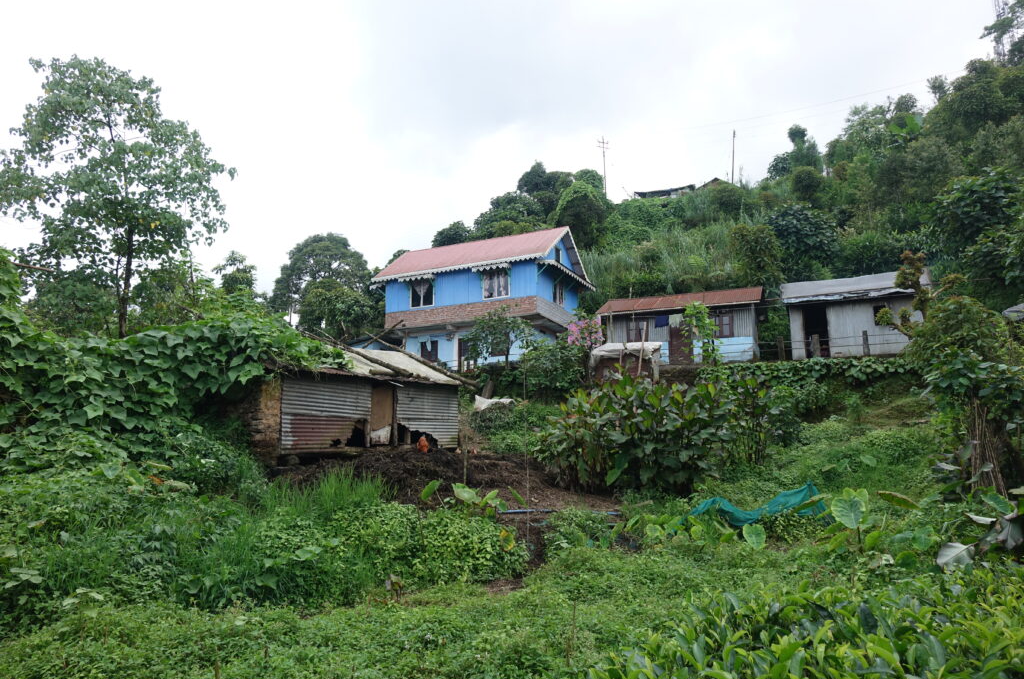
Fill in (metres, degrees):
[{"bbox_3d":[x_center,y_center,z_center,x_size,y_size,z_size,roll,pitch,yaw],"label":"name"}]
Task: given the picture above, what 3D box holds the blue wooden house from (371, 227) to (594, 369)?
[{"bbox_3d":[-1.160,-1.379,30.960,8.350,6.300,6.400,-5,-10,23],"label":"blue wooden house"}]

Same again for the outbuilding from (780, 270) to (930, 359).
[{"bbox_3d":[12.755,-0.740,25.416,4.950,3.150,3.650,-5,-10,20],"label":"outbuilding"}]

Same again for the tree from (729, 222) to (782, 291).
[{"bbox_3d":[11.281,-3.530,31.500,2.532,3.700,2.500,-1,-9,0],"label":"tree"}]

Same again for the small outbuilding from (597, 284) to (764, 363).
[{"bbox_3d":[6.802,-0.344,27.321,6.050,3.000,3.650,-4,-9,18],"label":"small outbuilding"}]

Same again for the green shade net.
[{"bbox_3d":[3.344,2.261,9.300,1.842,0.620,0.750,-1,-9,0],"label":"green shade net"}]

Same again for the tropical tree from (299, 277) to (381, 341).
[{"bbox_3d":[-8.290,-0.870,33.000,4.169,4.115,3.900,-1,-9,0],"label":"tropical tree"}]

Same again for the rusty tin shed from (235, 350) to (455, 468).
[{"bbox_3d":[-3.710,1.280,15.319,2.900,2.650,5.700,-7,-11,33],"label":"rusty tin shed"}]

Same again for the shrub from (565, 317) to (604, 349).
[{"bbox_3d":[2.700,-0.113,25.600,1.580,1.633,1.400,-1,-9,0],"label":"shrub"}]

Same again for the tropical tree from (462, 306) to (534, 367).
[{"bbox_3d":[-0.502,-0.037,25.400,2.625,2.431,2.400,-1,-9,0],"label":"tropical tree"}]

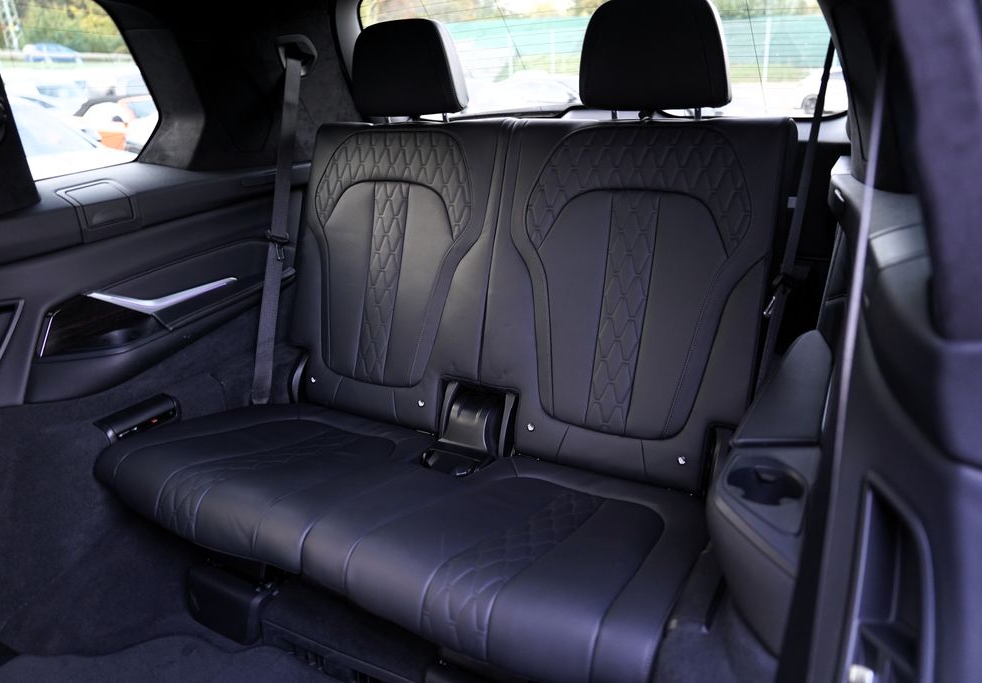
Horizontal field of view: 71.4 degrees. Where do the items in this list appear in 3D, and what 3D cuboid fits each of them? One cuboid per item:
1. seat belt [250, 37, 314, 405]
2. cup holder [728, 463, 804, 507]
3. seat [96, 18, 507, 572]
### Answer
[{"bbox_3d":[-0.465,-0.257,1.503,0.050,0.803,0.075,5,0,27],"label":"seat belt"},{"bbox_3d":[0.324,0.193,0.810,0.086,0.060,0.086,9,23,27],"label":"cup holder"},{"bbox_3d":[-0.306,-0.154,1.236,0.490,0.810,0.750,9,23,27],"label":"seat"}]

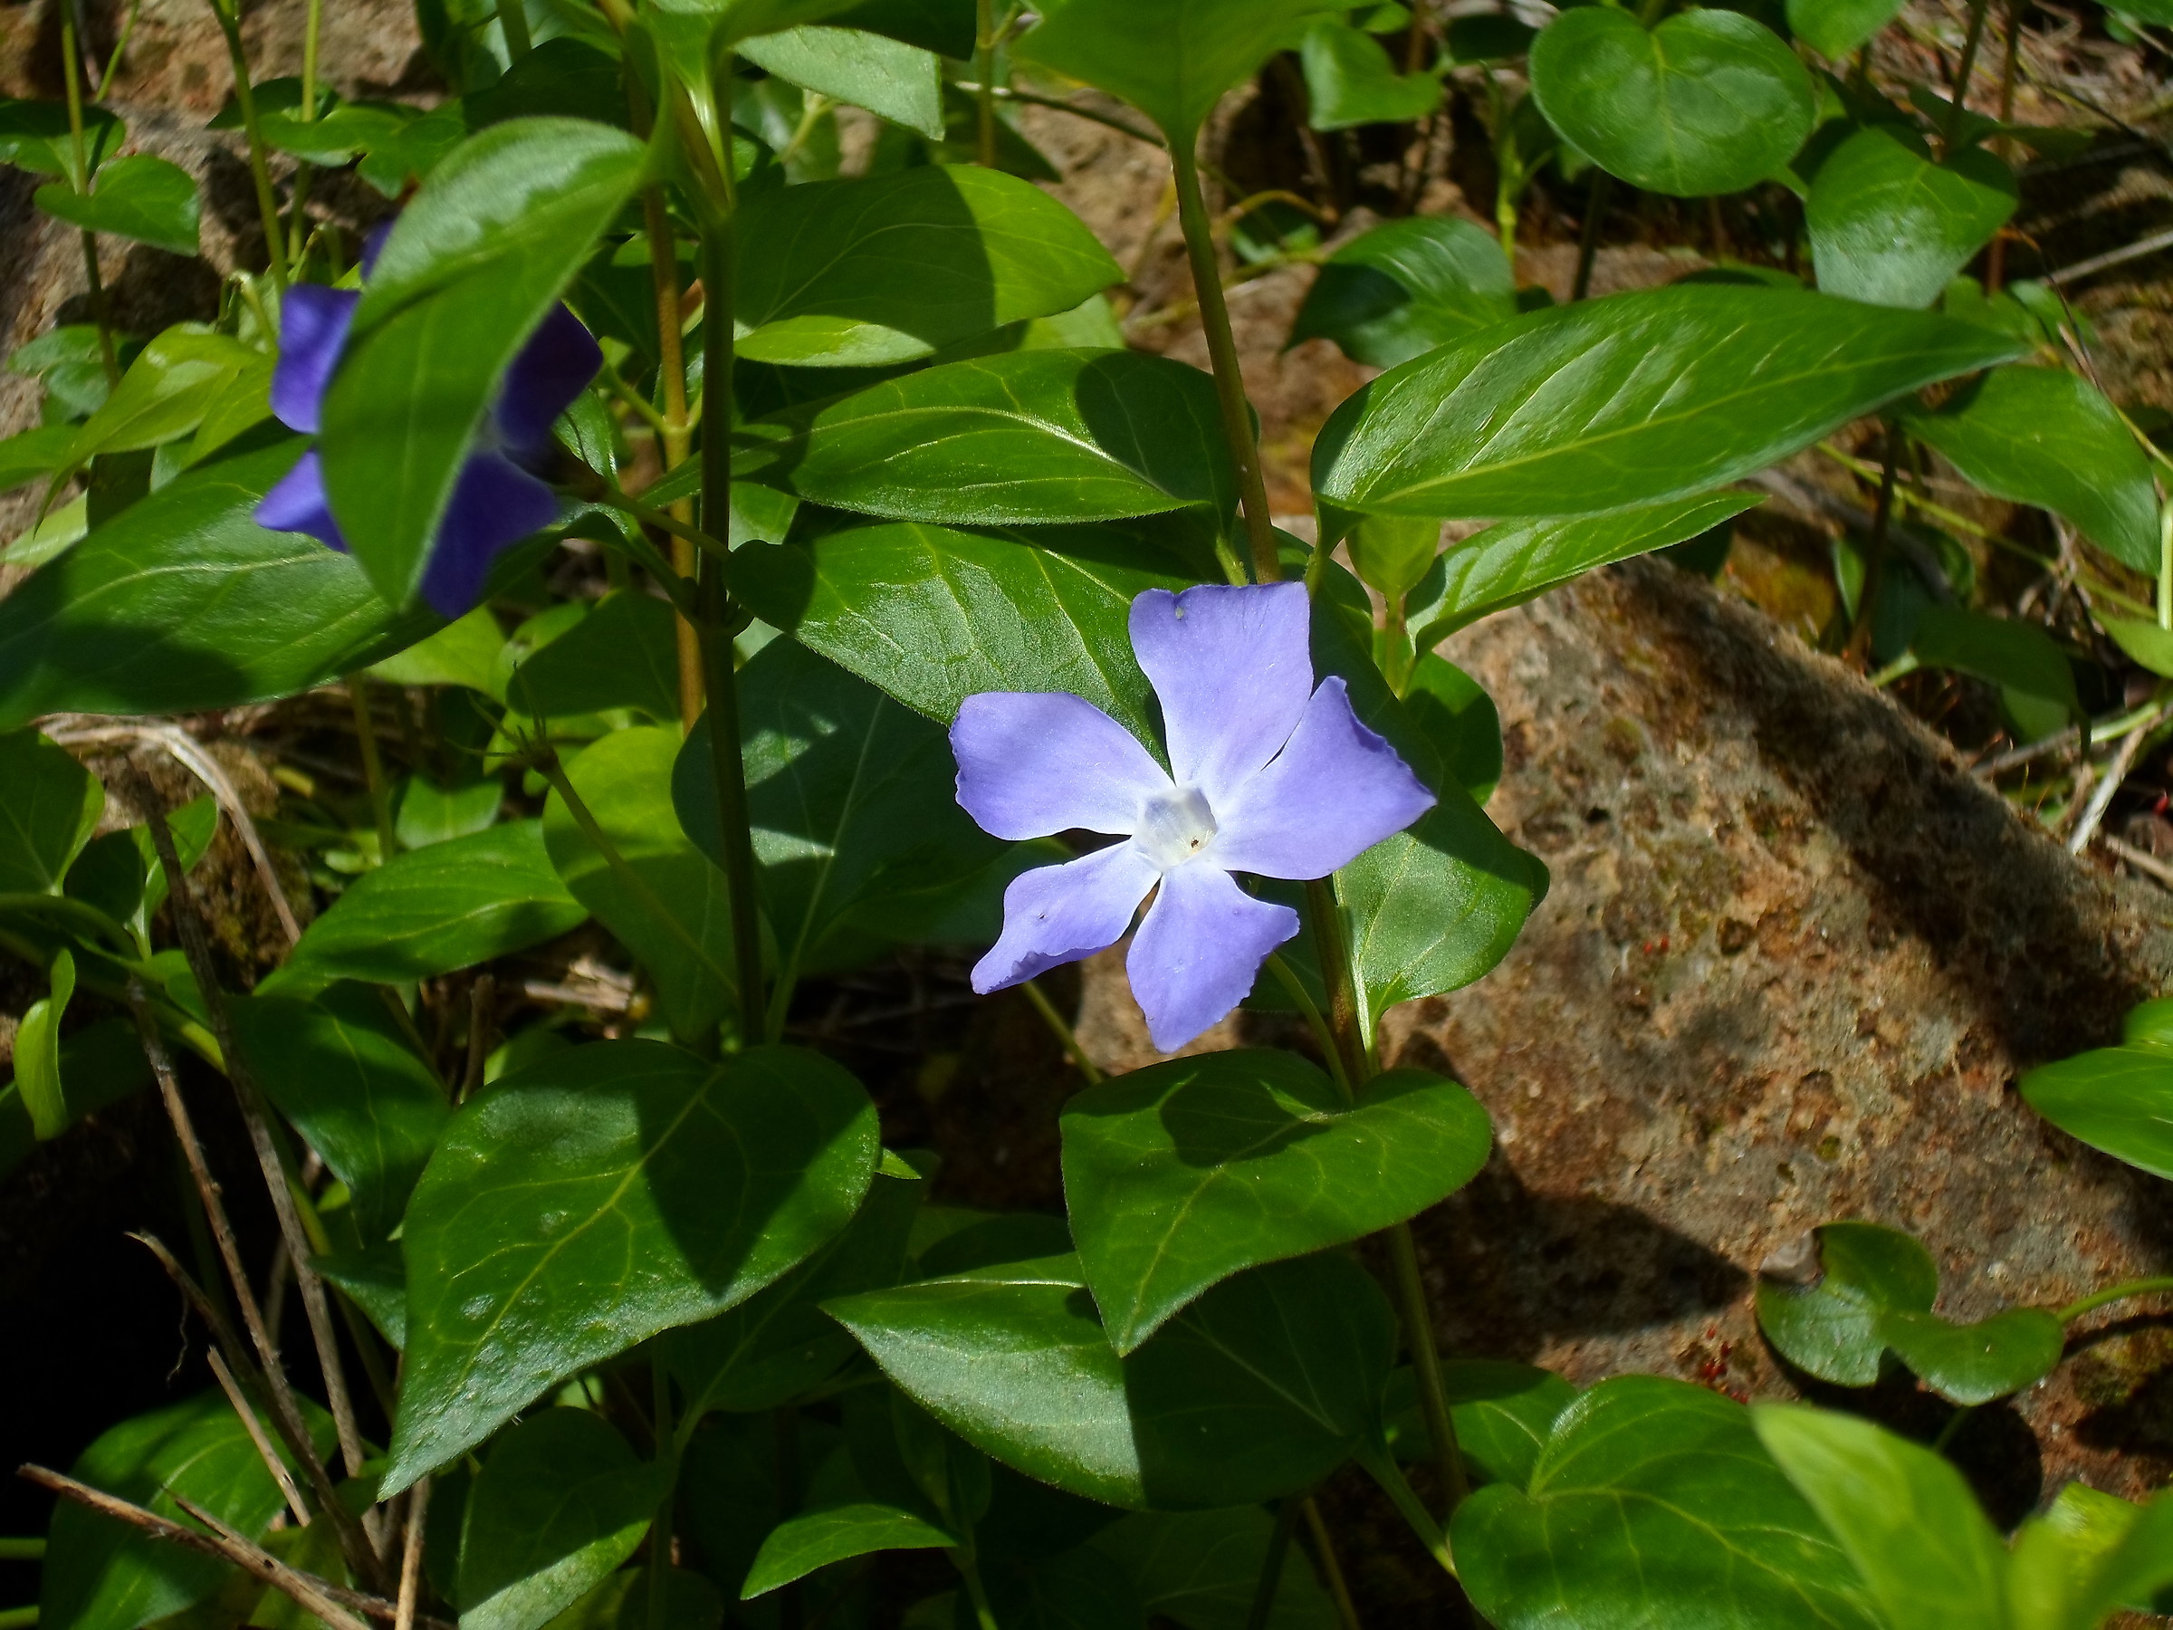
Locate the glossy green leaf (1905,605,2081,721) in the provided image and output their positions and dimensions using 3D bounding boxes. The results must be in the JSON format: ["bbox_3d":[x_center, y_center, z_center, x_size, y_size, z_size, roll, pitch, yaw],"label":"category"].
[{"bbox_3d":[0.128,-0.021,0.590,0.029,0.009,0.018,21,41,-6],"label":"glossy green leaf"}]

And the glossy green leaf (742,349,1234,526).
[{"bbox_3d":[-0.013,-0.038,0.431,0.060,0.011,0.033,1,38,1],"label":"glossy green leaf"}]

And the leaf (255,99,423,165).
[{"bbox_3d":[-0.108,-0.098,0.611,0.025,0.008,0.023,-5,32,-7],"label":"leaf"}]

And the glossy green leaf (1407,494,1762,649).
[{"bbox_3d":[0.050,-0.027,0.444,0.044,0.006,0.015,-23,35,-18],"label":"glossy green leaf"}]

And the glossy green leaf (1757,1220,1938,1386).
[{"bbox_3d":[0.085,0.055,0.470,0.021,0.005,0.022,-37,62,-24],"label":"glossy green leaf"}]

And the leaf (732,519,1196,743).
[{"bbox_3d":[-0.012,-0.019,0.445,0.055,0.010,0.029,12,46,0],"label":"leaf"}]

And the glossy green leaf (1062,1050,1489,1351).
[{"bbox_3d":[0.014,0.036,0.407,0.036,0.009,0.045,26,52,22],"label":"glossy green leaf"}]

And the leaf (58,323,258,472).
[{"bbox_3d":[-0.119,-0.053,0.540,0.034,0.009,0.018,-31,39,-12],"label":"leaf"}]

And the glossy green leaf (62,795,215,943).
[{"bbox_3d":[-0.113,0.006,0.501,0.017,0.008,0.021,3,60,-5],"label":"glossy green leaf"}]

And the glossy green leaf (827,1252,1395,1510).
[{"bbox_3d":[0.003,0.058,0.430,0.057,0.011,0.029,12,40,-9],"label":"glossy green leaf"}]

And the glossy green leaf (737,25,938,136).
[{"bbox_3d":[-0.028,-0.082,0.465,0.029,0.007,0.018,18,47,12],"label":"glossy green leaf"}]

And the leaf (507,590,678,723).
[{"bbox_3d":[-0.057,-0.019,0.500,0.027,0.007,0.033,-12,33,-9],"label":"leaf"}]

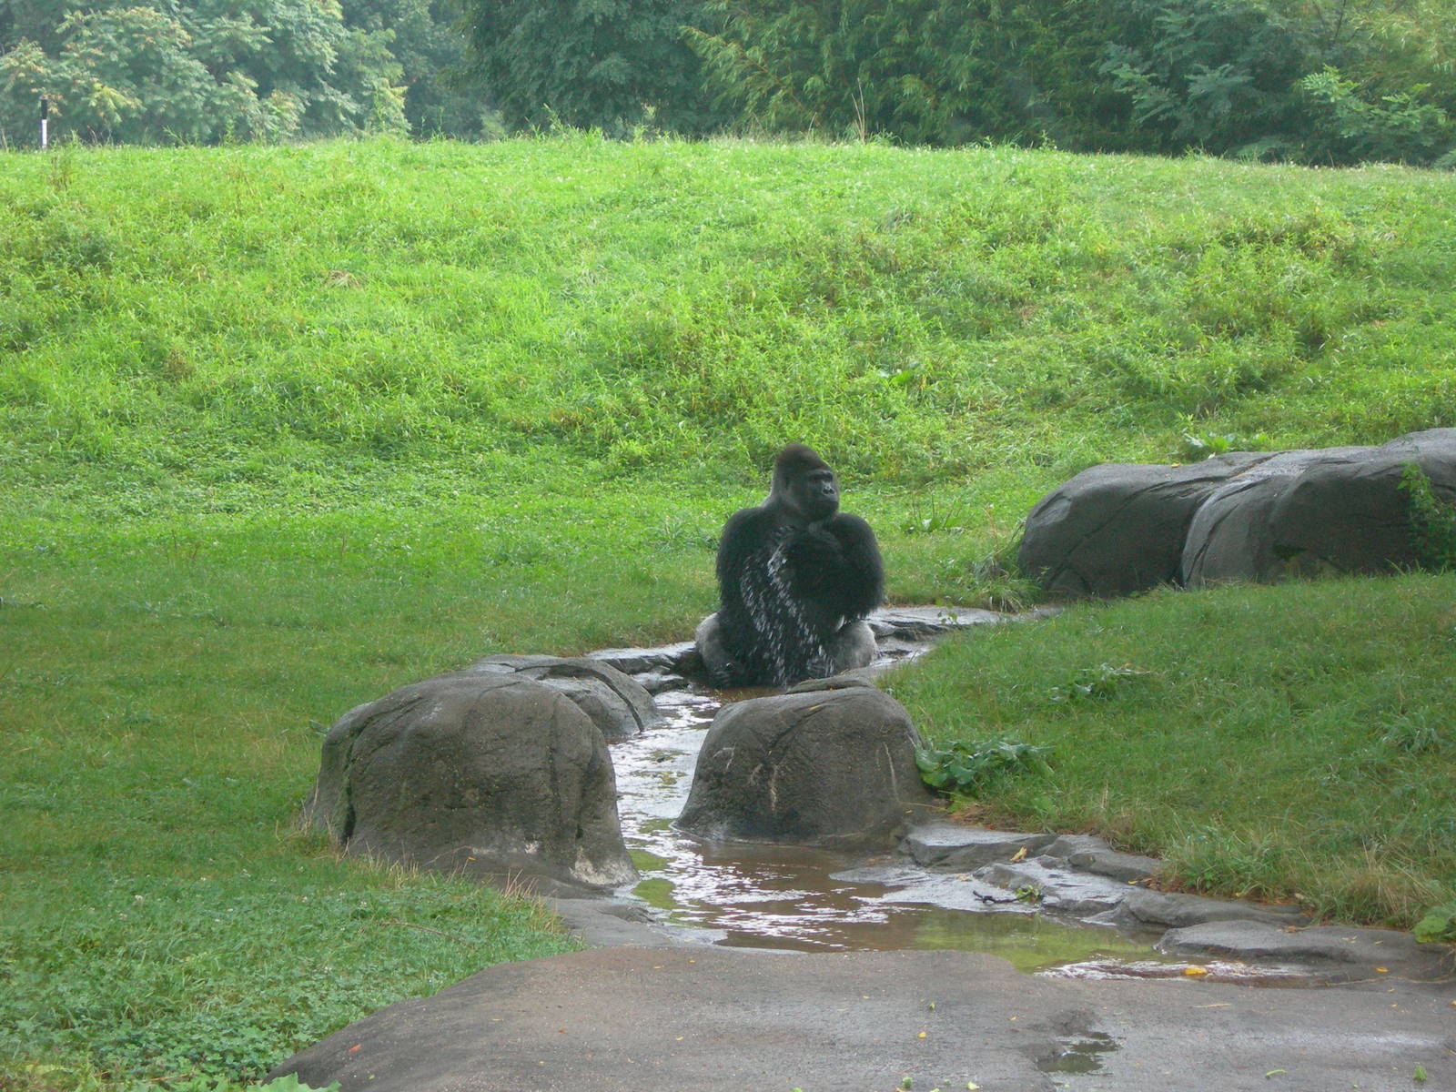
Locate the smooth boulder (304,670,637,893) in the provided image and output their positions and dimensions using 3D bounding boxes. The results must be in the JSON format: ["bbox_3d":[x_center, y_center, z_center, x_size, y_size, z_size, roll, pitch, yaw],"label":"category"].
[{"bbox_3d":[-1.003,0.849,18.498,1.200,0.730,1.000,1,8,5],"label":"smooth boulder"}]

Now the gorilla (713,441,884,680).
[{"bbox_3d":[0.284,0.053,21.971,0.830,1.080,0.750,-2,8,-15],"label":"gorilla"}]

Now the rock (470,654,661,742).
[{"bbox_3d":[-0.656,0.578,19.415,0.760,0.280,0.900,-1,7,-10],"label":"rock"}]

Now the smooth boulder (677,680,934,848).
[{"bbox_3d":[0.311,0.833,19.152,1.000,0.520,0.850,0,8,0],"label":"smooth boulder"}]

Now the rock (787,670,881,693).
[{"bbox_3d":[0.450,0.655,20.491,0.420,0.240,0.400,0,8,0],"label":"rock"}]

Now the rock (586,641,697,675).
[{"bbox_3d":[-0.416,0.503,22.035,0.550,0.130,0.500,0,8,0],"label":"rock"}]

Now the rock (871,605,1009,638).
[{"bbox_3d":[1.006,0.371,22.975,0.680,0.130,0.550,0,8,0],"label":"rock"}]

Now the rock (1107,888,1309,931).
[{"bbox_3d":[1.759,1.310,17.553,0.730,0.120,0.420,0,8,0],"label":"rock"}]

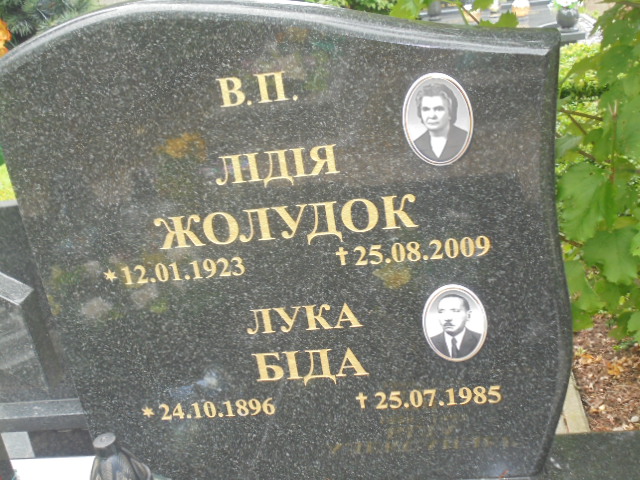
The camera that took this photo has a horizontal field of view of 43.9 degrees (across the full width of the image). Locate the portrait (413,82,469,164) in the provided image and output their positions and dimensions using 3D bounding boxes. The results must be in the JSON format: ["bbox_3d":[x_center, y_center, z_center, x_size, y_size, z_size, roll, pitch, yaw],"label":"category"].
[{"bbox_3d":[0.152,-0.145,1.002,0.070,0.105,0.010,-5,20,9],"label":"portrait"}]

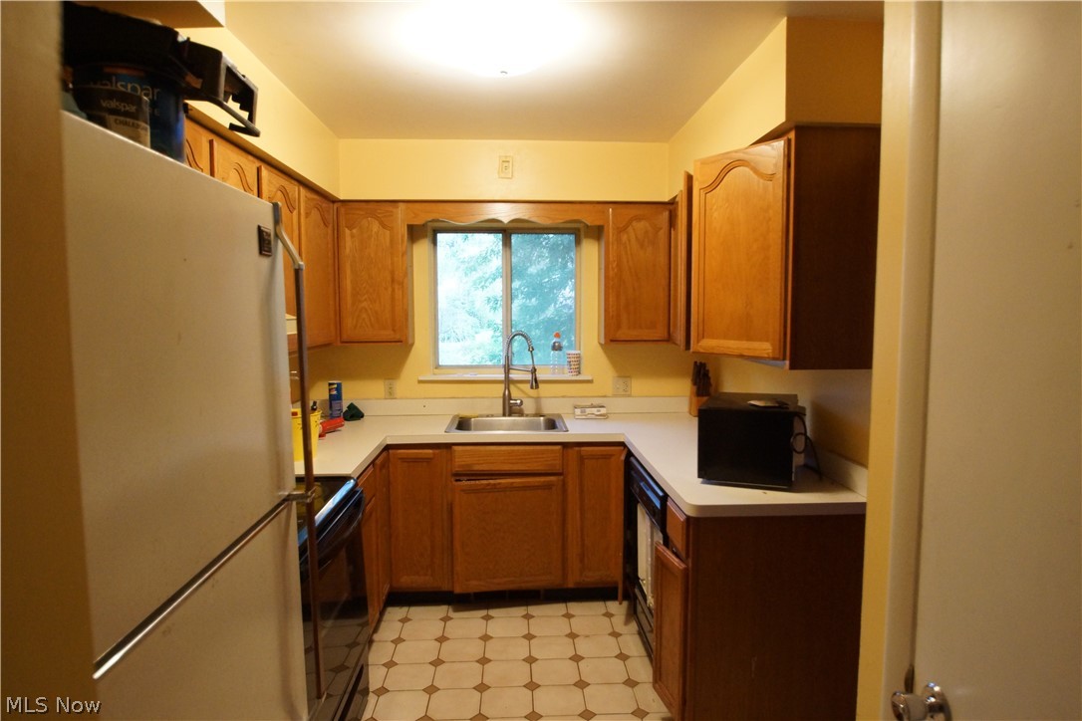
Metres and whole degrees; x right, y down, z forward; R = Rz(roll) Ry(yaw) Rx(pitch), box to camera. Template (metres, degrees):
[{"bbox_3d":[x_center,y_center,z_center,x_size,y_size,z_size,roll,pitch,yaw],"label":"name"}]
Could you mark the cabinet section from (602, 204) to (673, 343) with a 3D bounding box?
[{"bbox_3d":[0.551,-0.489,3.382,0.383,0.776,0.313,0,5,-3],"label":"cabinet section"}]

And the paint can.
[{"bbox_3d":[-0.784,-0.447,1.094,0.175,0.200,0.175,0,5,-3],"label":"paint can"}]

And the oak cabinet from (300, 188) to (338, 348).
[{"bbox_3d":[-1.228,-0.434,2.788,0.335,0.755,0.560,0,5,-3],"label":"oak cabinet"}]

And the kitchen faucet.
[{"bbox_3d":[-0.126,0.078,3.300,0.250,0.515,0.090,4,6,38],"label":"kitchen faucet"}]

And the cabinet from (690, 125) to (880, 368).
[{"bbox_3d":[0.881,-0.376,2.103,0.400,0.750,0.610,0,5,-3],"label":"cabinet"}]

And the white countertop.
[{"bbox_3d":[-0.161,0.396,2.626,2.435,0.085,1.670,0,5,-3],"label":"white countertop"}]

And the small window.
[{"bbox_3d":[-0.206,-0.362,3.410,0.865,0.855,0.070,0,5,-3],"label":"small window"}]

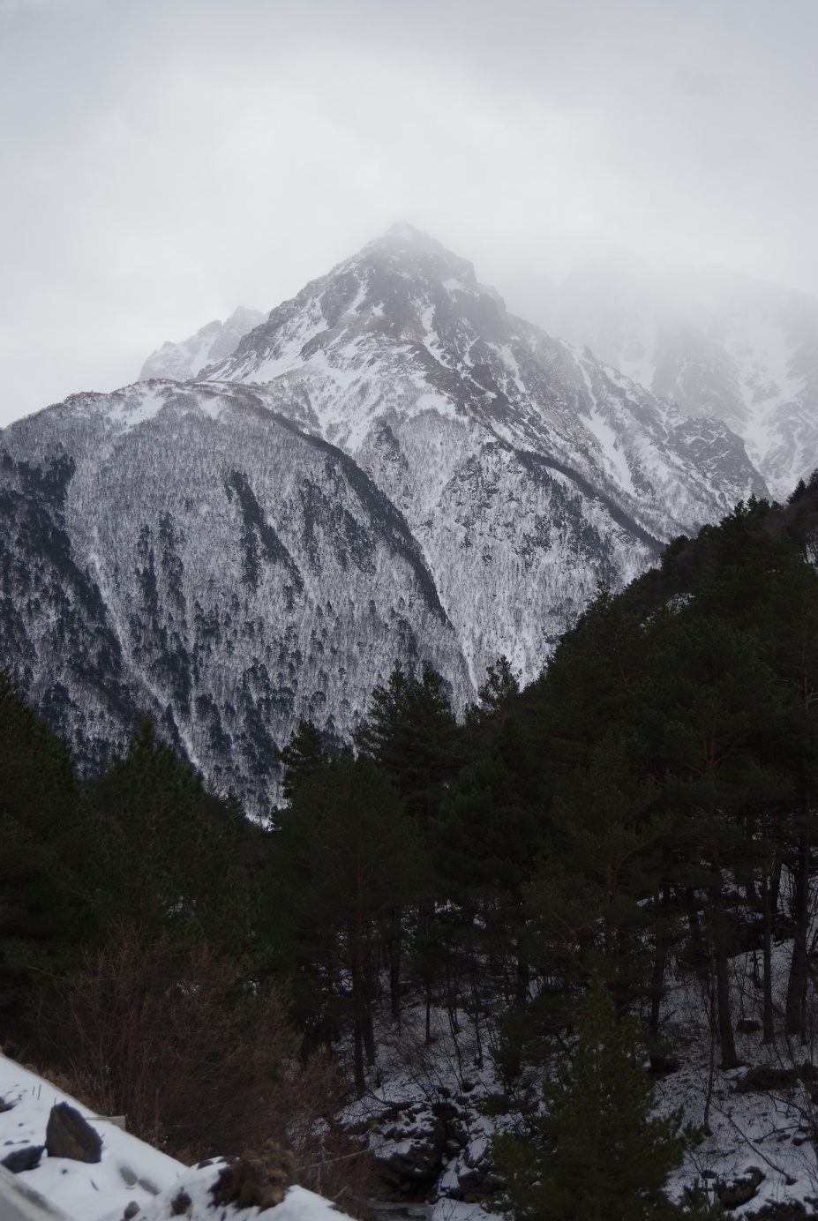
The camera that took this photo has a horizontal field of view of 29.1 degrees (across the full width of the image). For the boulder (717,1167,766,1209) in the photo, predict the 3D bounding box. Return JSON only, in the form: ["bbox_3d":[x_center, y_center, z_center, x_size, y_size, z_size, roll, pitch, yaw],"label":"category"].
[{"bbox_3d":[7.837,13.580,37.092,1.060,0.760,0.880,-2,-8,11],"label":"boulder"}]

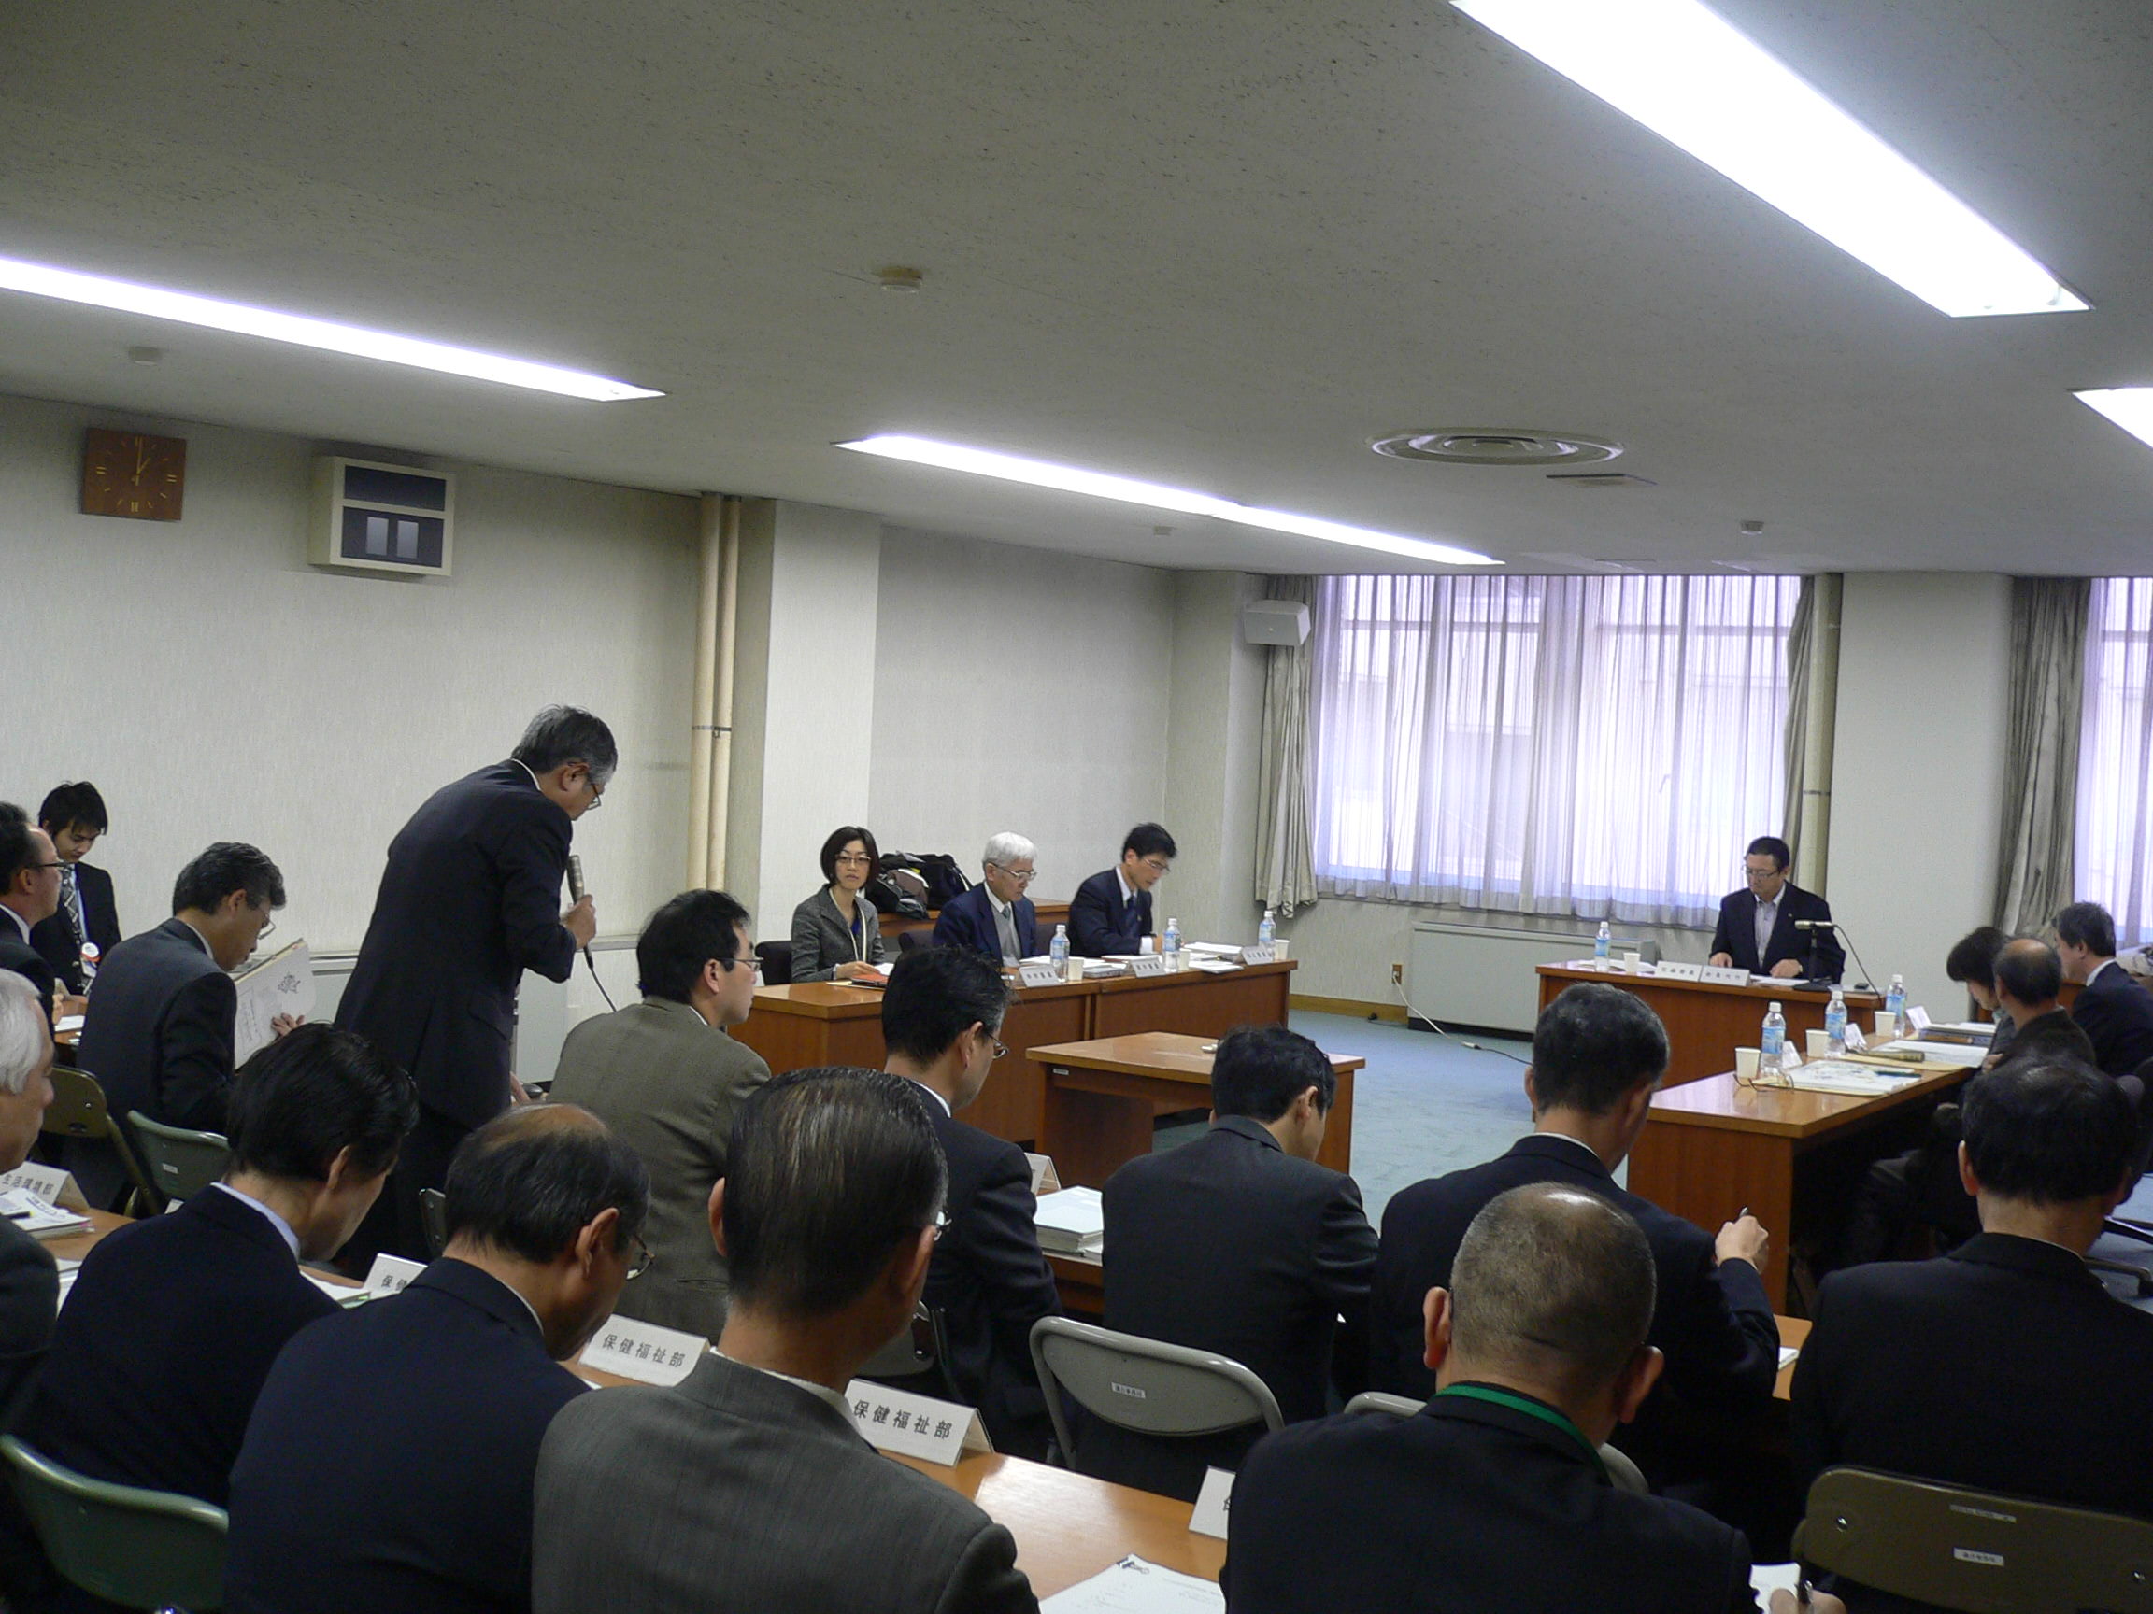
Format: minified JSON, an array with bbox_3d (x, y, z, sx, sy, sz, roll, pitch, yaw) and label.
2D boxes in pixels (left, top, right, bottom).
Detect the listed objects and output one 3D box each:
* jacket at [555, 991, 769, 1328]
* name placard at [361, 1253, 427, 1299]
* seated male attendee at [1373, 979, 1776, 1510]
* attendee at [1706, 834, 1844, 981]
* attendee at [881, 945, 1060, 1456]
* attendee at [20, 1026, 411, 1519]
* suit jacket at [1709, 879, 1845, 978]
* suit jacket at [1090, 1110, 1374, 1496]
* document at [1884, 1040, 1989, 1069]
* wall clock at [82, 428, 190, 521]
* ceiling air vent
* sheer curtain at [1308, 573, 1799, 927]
[{"bbox_3d":[-0.697,0.684,4.651,0.500,0.640,0.430,4,3,41],"label":"jacket"},{"bbox_3d":[-1.041,0.760,4.050,0.208,0.068,0.090,4,2,37],"label":"name placard"},{"bbox_3d":[0.718,0.920,3.548,0.530,1.310,0.760,4,2,37],"label":"seated male attendee"},{"bbox_3d":[3.002,0.778,11.071,0.560,1.300,0.750,4,2,33],"label":"attendee"},{"bbox_3d":[-0.159,0.873,4.377,0.500,1.270,0.760,4,2,38],"label":"attendee"},{"bbox_3d":[-1.018,0.902,3.201,0.520,1.220,0.760,4,2,33],"label":"attendee"},{"bbox_3d":[3.081,0.664,11.210,0.570,0.650,0.420,4,2,33],"label":"suit jacket"},{"bbox_3d":[0.273,0.780,4.002,0.490,0.600,0.440,4,2,38],"label":"suit jacket"},{"bbox_3d":[2.754,0.798,8.210,0.290,0.025,0.400,4,2,33],"label":"document"},{"bbox_3d":[-3.403,-1.194,9.185,0.050,0.300,0.415,4,2,33],"label":"wall clock"},{"bbox_3d":[1.414,-1.199,8.599,0.840,0.060,0.840,4,2,33],"label":"ceiling air vent"},{"bbox_3d":[2.585,-0.358,14.320,2.891,1.906,0.120,4,2,33],"label":"sheer curtain"}]

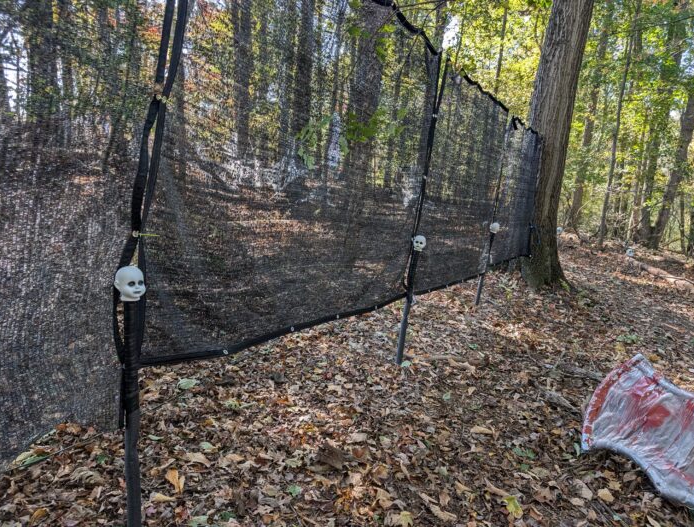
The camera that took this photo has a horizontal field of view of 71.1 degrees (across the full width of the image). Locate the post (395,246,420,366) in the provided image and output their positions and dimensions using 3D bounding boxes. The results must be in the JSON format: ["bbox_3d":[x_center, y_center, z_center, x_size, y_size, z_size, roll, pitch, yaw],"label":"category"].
[{"bbox_3d":[0.465,0.333,3.625,0.046,0.880,0.046,9,10,7],"label":"post"}]

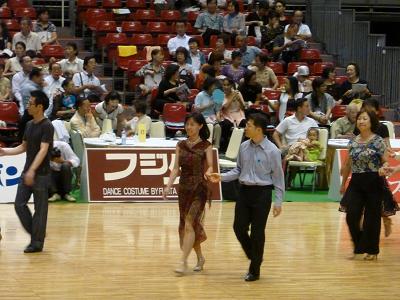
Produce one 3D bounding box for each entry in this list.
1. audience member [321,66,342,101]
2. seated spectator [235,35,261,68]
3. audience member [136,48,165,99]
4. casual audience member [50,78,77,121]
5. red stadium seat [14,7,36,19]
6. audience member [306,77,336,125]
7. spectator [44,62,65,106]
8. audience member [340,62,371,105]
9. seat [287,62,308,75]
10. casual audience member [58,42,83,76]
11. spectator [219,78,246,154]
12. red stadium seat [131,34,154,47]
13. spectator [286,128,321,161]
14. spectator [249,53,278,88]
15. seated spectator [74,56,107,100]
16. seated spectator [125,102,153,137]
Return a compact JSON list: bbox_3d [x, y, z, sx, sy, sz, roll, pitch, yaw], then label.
[{"bbox_3d":[2.195,-0.719,37.470,0.500,1.220,0.750,-1,5,-25],"label":"audience member"},{"bbox_3d":[0.723,-1.232,37.174,0.520,1.220,0.750,1,5,-5],"label":"seated spectator"},{"bbox_3d":[-0.737,-0.935,36.006,0.480,1.260,0.750,0,5,-8],"label":"audience member"},{"bbox_3d":[-2.044,-0.475,35.527,0.500,1.200,0.750,0,5,-15],"label":"casual audience member"},{"bbox_3d":[-2.966,-2.241,39.689,0.420,0.400,0.440,0,5,-14],"label":"red stadium seat"},{"bbox_3d":[1.850,-0.476,35.010,0.460,1.240,0.750,-1,6,-25],"label":"audience member"},{"bbox_3d":[-2.326,-0.784,37.000,0.520,1.220,0.780,-1,5,-9],"label":"spectator"},{"bbox_3d":[2.535,-0.763,37.557,0.560,1.270,0.750,1,5,-5],"label":"audience member"},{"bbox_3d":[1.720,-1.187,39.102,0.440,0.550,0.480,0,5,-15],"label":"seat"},{"bbox_3d":[-2.099,-1.132,37.800,0.500,1.220,0.750,0,5,6],"label":"casual audience member"},{"bbox_3d":[0.510,-0.566,36.300,0.500,1.180,0.720,1,5,9],"label":"spectator"},{"bbox_3d":[-0.920,-1.719,38.564,0.420,0.400,0.440,0,5,-14],"label":"red stadium seat"},{"bbox_3d":[1.419,-0.076,31.700,0.380,0.480,0.480,5,6,45],"label":"spectator"},{"bbox_3d":[1.054,-0.954,37.978,0.520,1.250,0.750,1,5,-2],"label":"spectator"},{"bbox_3d":[-1.767,-0.863,37.000,0.550,1.270,0.800,-1,5,-17],"label":"seated spectator"},{"bbox_3d":[-0.847,-0.068,32.400,0.720,1.200,0.460,-2,5,-24],"label":"seated spectator"}]

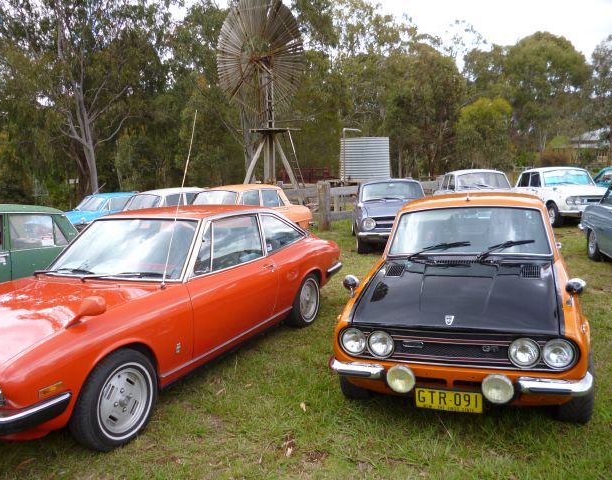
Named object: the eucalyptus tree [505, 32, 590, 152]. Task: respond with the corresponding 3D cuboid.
[{"bbox_3d":[25.657,-15.511,55.000,9.137,13.067,9.137,2,8,25],"label":"eucalyptus tree"}]

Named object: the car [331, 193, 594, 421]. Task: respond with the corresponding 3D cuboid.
[{"bbox_3d":[1.478,0.290,4.692,1.500,1.330,4.000,1,8,21],"label":"car"}]

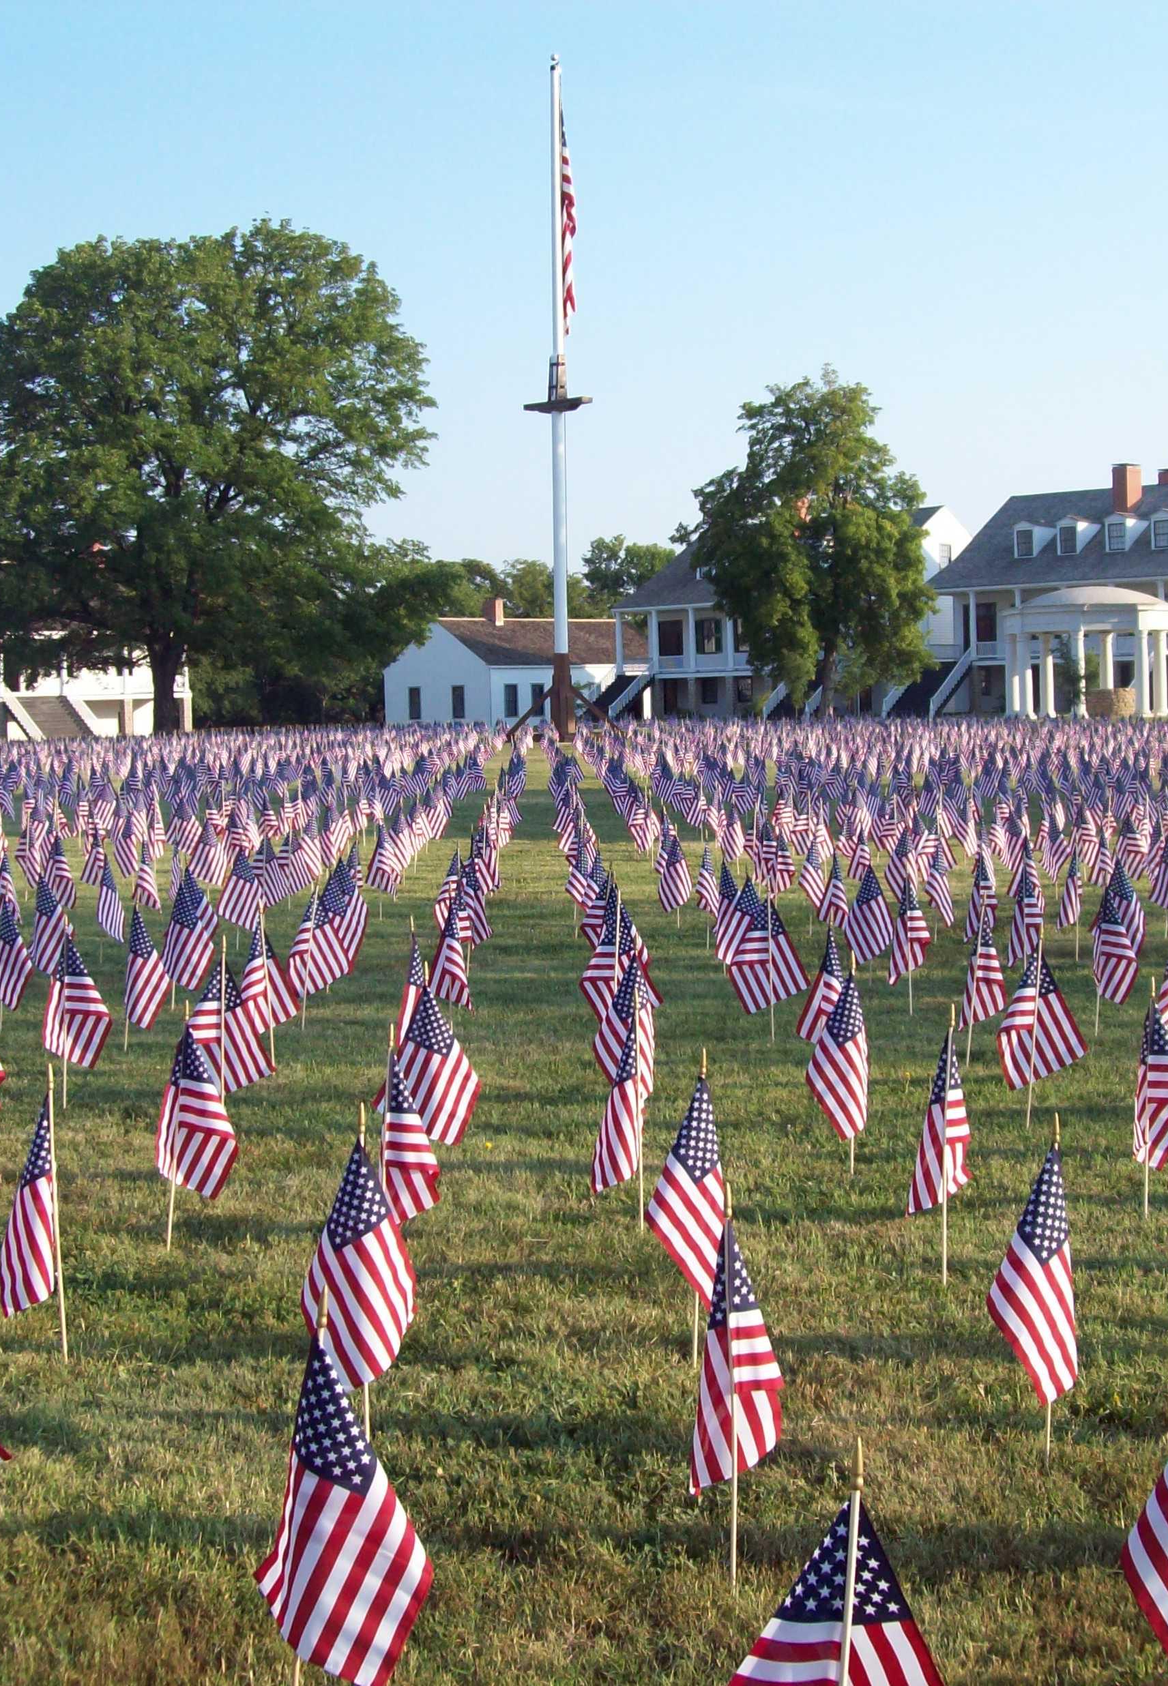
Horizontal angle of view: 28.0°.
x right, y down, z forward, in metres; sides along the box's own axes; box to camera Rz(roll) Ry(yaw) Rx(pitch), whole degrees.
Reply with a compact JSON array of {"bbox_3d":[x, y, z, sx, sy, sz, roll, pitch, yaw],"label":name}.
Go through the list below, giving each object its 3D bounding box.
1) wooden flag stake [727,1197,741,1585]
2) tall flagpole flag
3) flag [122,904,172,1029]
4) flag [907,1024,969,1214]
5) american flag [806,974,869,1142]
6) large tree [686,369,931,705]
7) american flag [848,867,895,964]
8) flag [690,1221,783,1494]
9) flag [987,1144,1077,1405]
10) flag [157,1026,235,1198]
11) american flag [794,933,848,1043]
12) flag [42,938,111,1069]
[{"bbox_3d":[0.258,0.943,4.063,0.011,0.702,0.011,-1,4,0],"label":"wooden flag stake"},{"bbox_3d":[-0.600,-11.583,61.387,1.700,17.900,1.400,3,5,43],"label":"tall flagpole flag"},{"bbox_3d":[-1.843,0.523,9.871,0.201,0.523,0.140,0,4,-5],"label":"flag"},{"bbox_3d":[0.938,0.731,6.180,0.163,0.501,0.140,0,4,9],"label":"flag"},{"bbox_3d":[0.768,0.659,7.100,0.200,0.500,0.140,0,4,4],"label":"american flag"},{"bbox_3d":[9.170,-12.239,95.000,9.900,14.500,9.500,-1,4,3],"label":"large tree"},{"bbox_3d":[1.449,0.355,11.800,0.248,0.487,0.140,0,4,7],"label":"american flag"},{"bbox_3d":[0.260,0.876,3.978,0.154,0.454,0.150,0,4,2],"label":"flag"},{"bbox_3d":[0.898,0.866,4.686,0.179,0.524,0.150,0,4,11],"label":"flag"},{"bbox_3d":[-1.096,0.766,6.600,0.223,0.486,0.140,-2,4,-9],"label":"flag"},{"bbox_3d":[0.886,0.541,8.735,0.185,0.412,0.140,0,4,3],"label":"american flag"},{"bbox_3d":[-1.848,0.585,8.511,0.242,0.464,0.140,0,4,-6],"label":"flag"}]

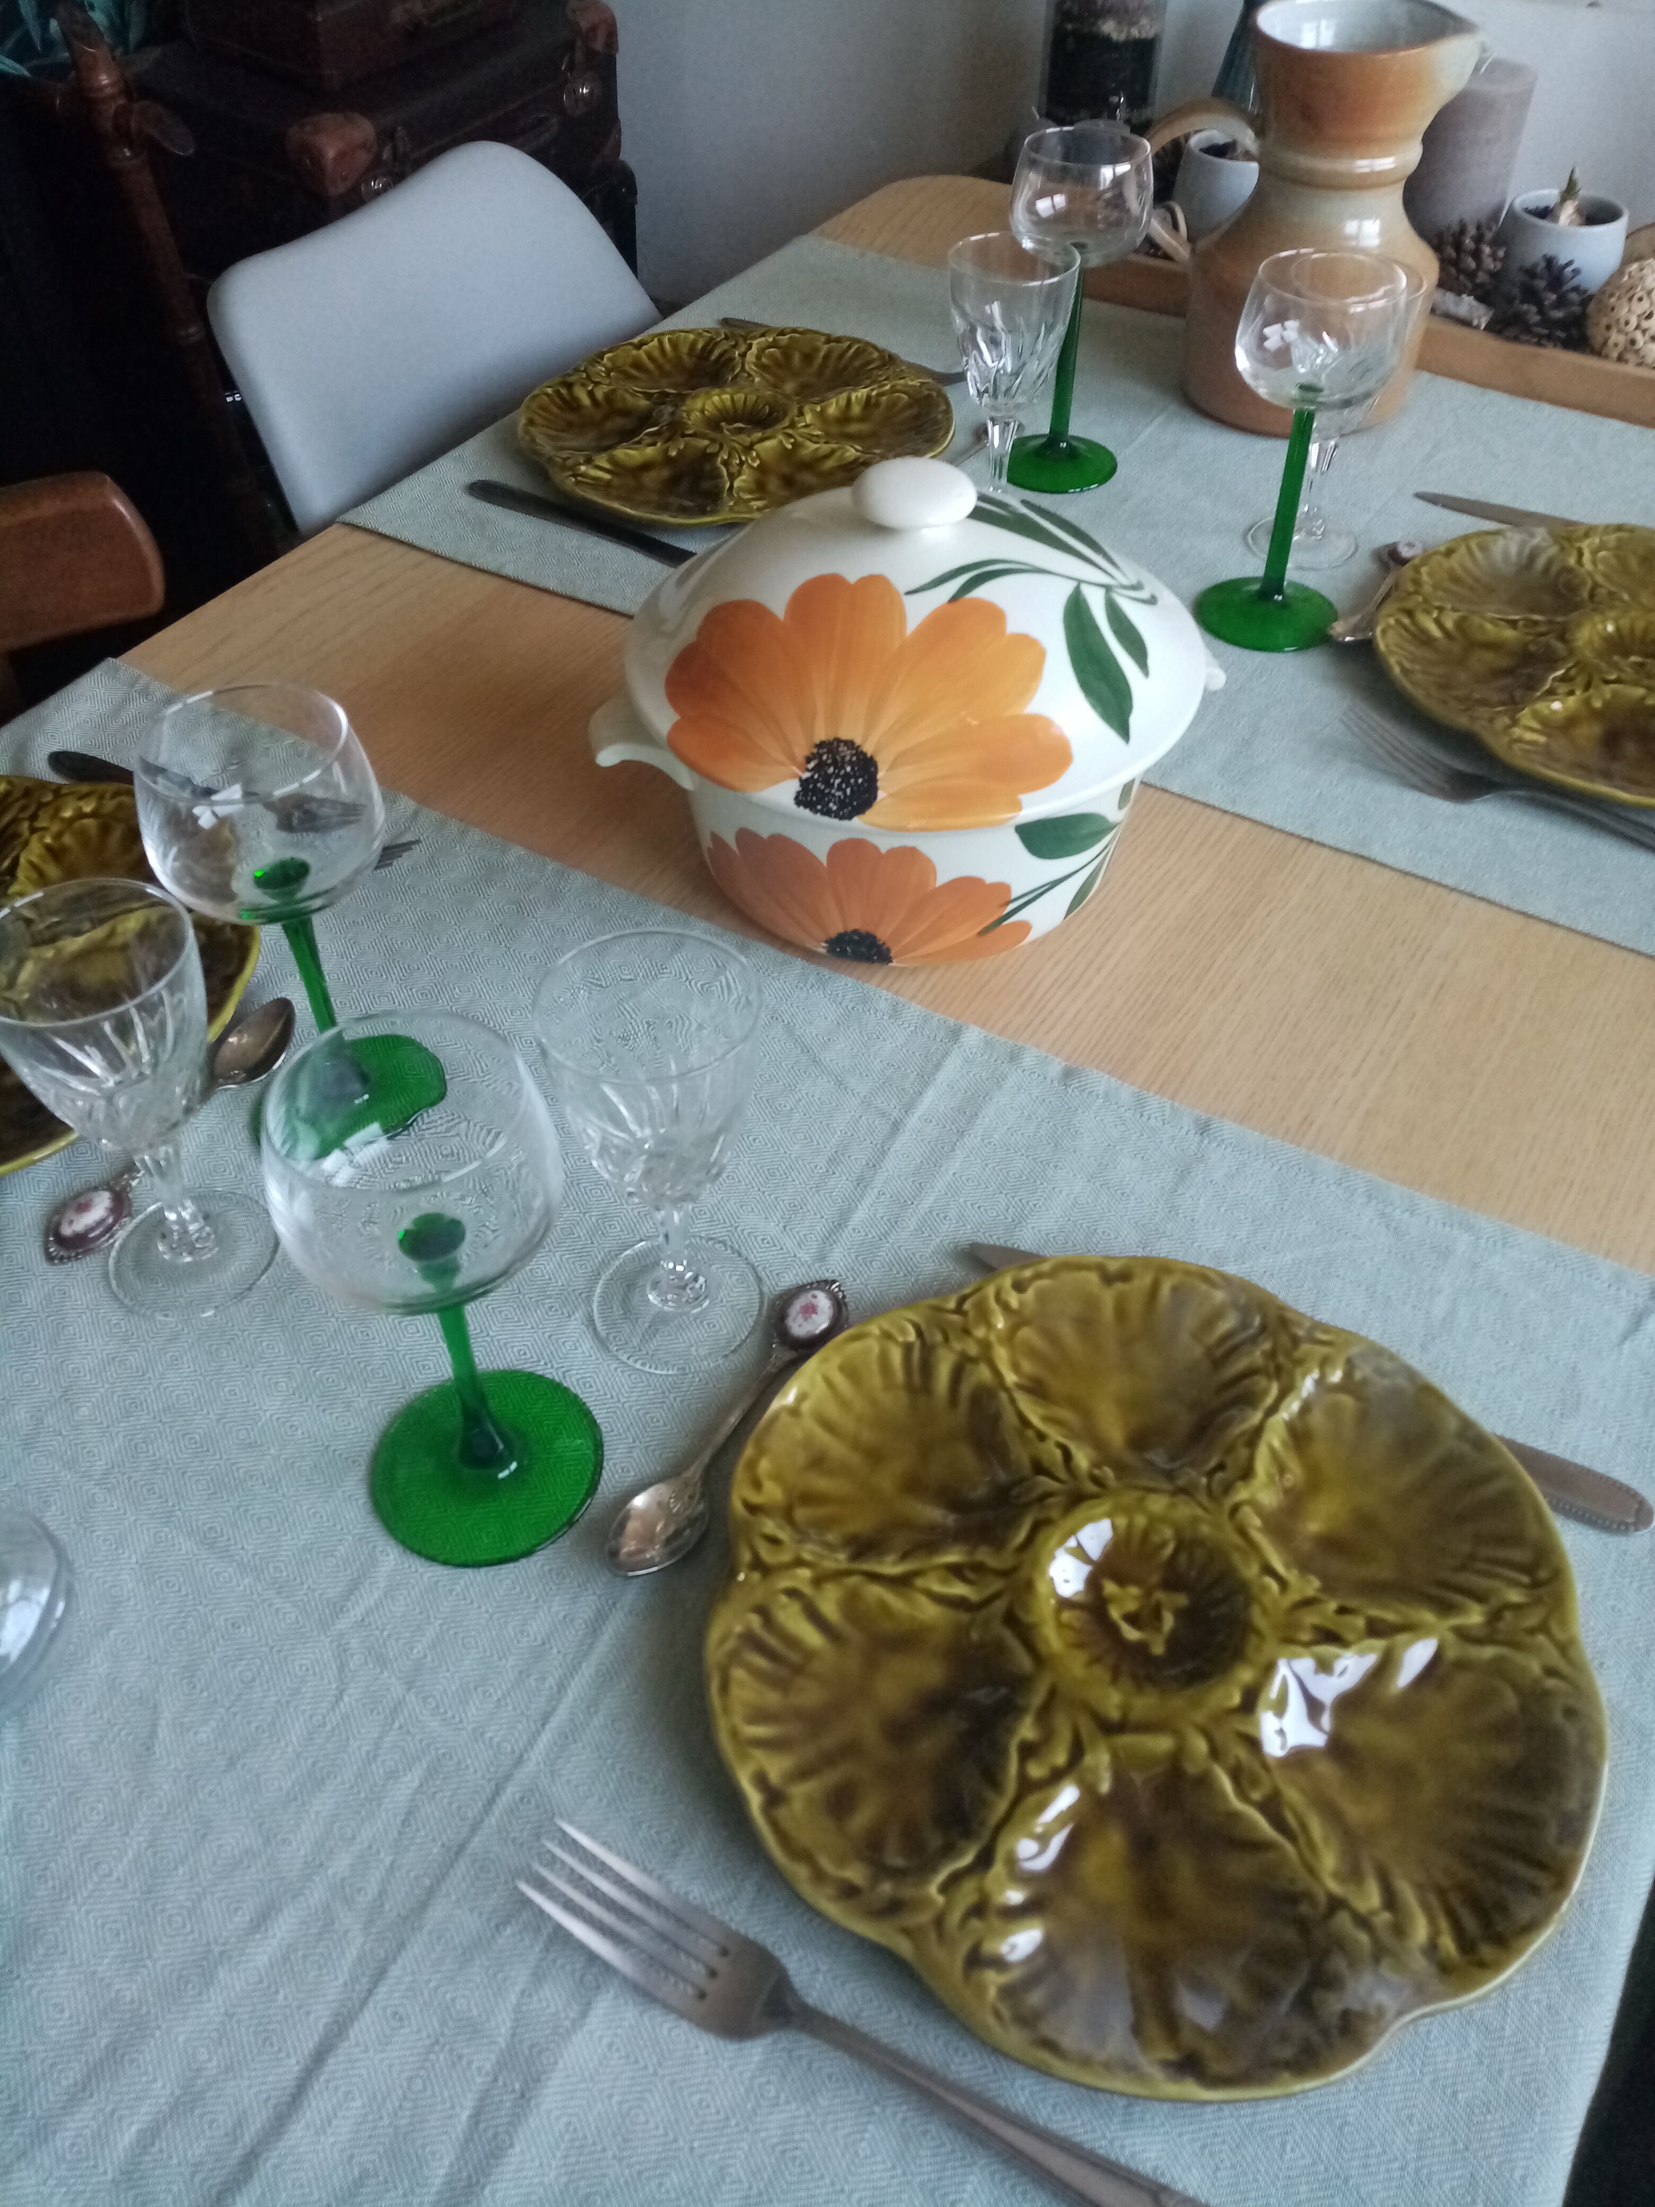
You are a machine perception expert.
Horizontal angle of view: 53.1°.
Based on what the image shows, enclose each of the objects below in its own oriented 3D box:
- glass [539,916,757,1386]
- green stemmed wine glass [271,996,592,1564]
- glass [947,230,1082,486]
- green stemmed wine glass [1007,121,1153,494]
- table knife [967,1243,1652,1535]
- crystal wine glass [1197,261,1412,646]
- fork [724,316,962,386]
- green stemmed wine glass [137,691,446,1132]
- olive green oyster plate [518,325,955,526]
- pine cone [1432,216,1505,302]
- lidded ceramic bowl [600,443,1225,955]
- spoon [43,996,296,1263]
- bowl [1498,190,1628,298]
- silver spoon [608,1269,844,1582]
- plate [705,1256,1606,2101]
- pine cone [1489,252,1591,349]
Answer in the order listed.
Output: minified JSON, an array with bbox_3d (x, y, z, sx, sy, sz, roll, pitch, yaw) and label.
[{"bbox_3d":[-0.050,0.020,0.512,0.065,0.140,0.065,1,47,-1],"label":"glass"},{"bbox_3d":[-0.105,0.056,0.465,0.075,0.171,0.075,0,47,0],"label":"green stemmed wine glass"},{"bbox_3d":[0.092,-0.373,0.876,0.065,0.140,0.065,1,47,-1],"label":"glass"},{"bbox_3d":[0.135,-0.435,0.916,0.078,0.168,0.078,1,47,-1],"label":"green stemmed wine glass"},{"bbox_3d":[0.150,0.089,0.540,0.229,0.009,0.021,22,51,18],"label":"table knife"},{"bbox_3d":[0.229,-0.314,0.806,0.078,0.168,0.078,1,47,-1],"label":"crystal wine glass"},{"bbox_3d":[0.018,-0.485,1.072,0.205,0.020,0.025,22,51,19],"label":"fork"},{"bbox_3d":[-0.178,-0.051,0.564,0.075,0.171,0.075,0,47,0],"label":"green stemmed wine glass"},{"bbox_3d":[-0.053,-0.402,0.979,0.253,0.026,0.253,1,47,-1],"label":"olive green oyster plate"},{"bbox_3d":[0.421,-0.556,1.100,0.066,0.066,0.066,24,51,20],"label":"pine cone"},{"bbox_3d":[0.034,-0.174,0.669,0.267,0.175,0.232,-10,48,-10],"label":"lidded ceramic bowl"},{"bbox_3d":[-0.239,0.007,0.614,0.029,0.016,0.138,19,50,16],"label":"spoon"},{"bbox_3d":[0.485,-0.561,1.106,0.080,0.064,0.080,0,47,0],"label":"bowl"},{"bbox_3d":[-0.030,0.099,0.525,0.028,0.016,0.128,27,52,22],"label":"silver spoon"},{"bbox_3d":[0.090,0.148,0.478,0.250,0.029,0.249,0,47,0],"label":"plate"},{"bbox_3d":[0.452,-0.502,1.048,0.062,0.059,0.062,1,47,-1],"label":"pine cone"}]

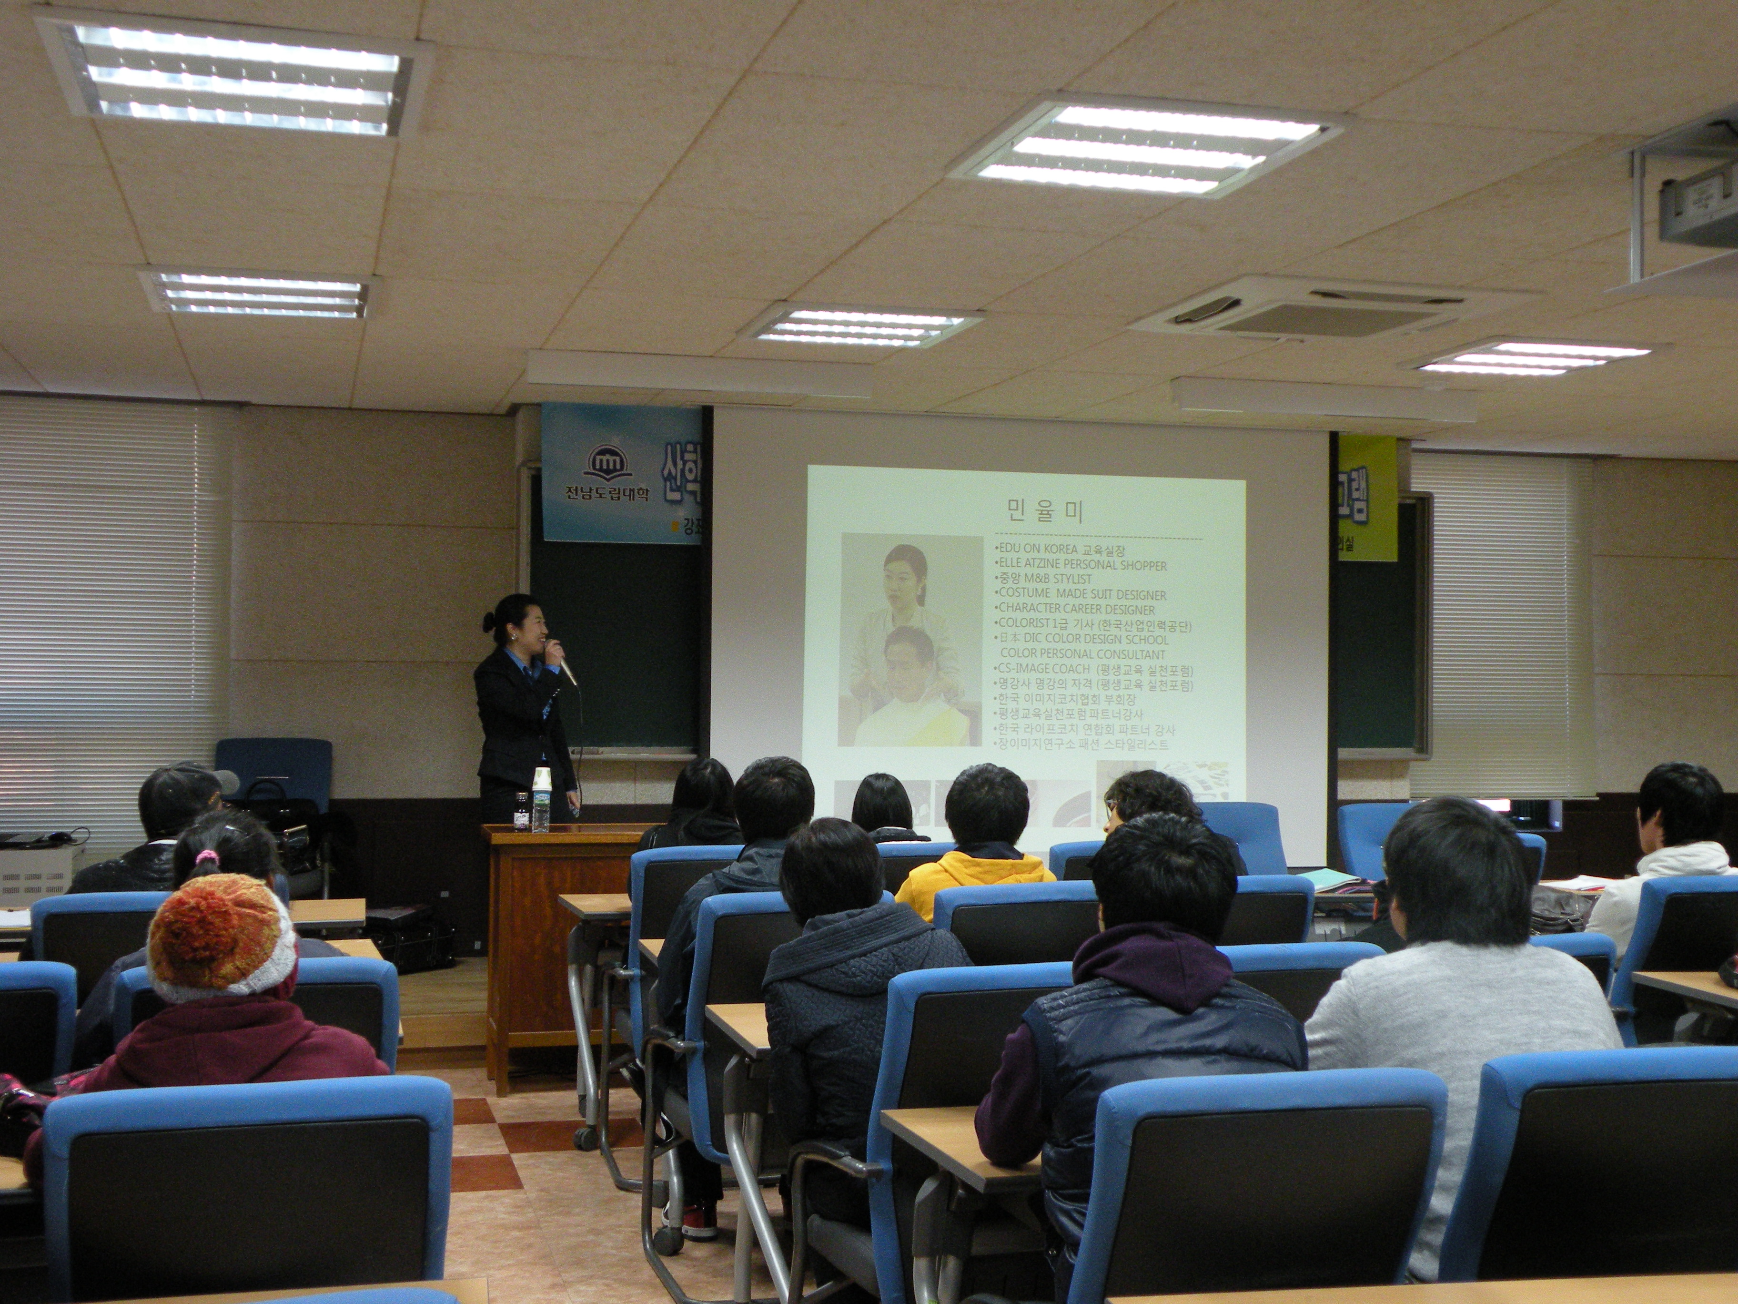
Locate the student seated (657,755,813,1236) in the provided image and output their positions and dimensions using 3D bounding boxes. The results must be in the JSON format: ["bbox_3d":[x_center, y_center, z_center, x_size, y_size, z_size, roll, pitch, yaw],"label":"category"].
[{"bbox_3d":[-0.295,0.899,5.429,0.520,1.280,0.780,0,-1,-15],"label":"student seated"}]

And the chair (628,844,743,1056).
[{"bbox_3d":[-0.518,1.061,6.341,0.530,0.970,0.600,0,-1,-15],"label":"chair"}]

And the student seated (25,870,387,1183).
[{"bbox_3d":[-0.931,0.903,3.003,0.520,1.210,0.780,0,-1,-15],"label":"student seated"}]

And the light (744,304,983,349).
[{"bbox_3d":[-0.034,-1.067,6.749,0.660,0.080,0.660,0,-1,-15],"label":"light"}]

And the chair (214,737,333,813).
[{"bbox_3d":[-2.342,0.832,8.165,0.530,0.970,0.600,0,-1,-7],"label":"chair"}]

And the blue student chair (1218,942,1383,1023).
[{"bbox_3d":[0.744,1.058,4.490,0.530,0.940,0.600,0,0,-15],"label":"blue student chair"}]

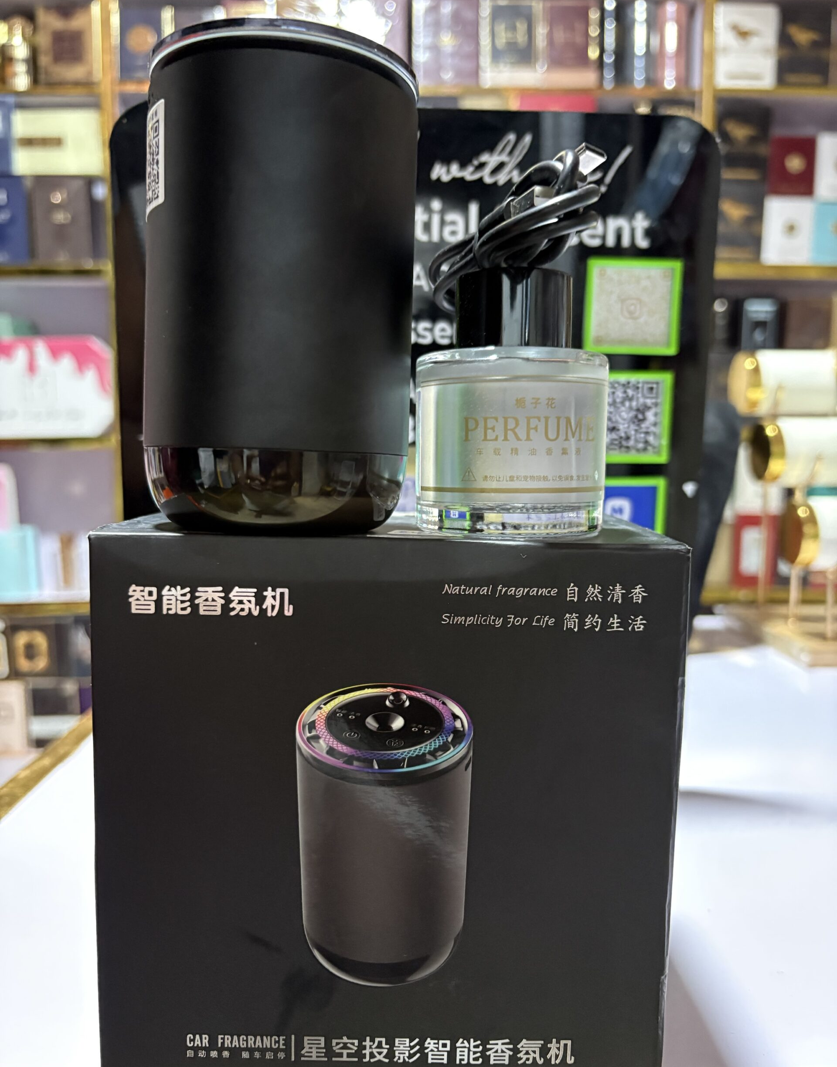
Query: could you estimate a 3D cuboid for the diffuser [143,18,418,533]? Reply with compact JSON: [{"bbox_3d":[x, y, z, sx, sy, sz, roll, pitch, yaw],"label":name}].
[{"bbox_3d":[-0.033,-0.054,0.202,0.063,0.104,0.063,1,7,-1],"label":"diffuser"}]

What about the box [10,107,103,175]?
[{"bbox_3d":[-0.547,-0.594,1.296,0.136,0.097,0.060,0,4,-1],"label":"box"}]

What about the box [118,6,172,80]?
[{"bbox_3d":[-0.440,-0.786,1.365,0.085,0.118,0.050,0,6,-1],"label":"box"}]

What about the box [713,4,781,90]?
[{"bbox_3d":[0.501,-0.747,1.305,0.097,0.125,0.050,0,4,-1],"label":"box"}]

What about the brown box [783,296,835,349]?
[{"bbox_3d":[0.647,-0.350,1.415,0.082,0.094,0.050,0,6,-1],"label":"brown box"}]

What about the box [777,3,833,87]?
[{"bbox_3d":[0.591,-0.750,1.307,0.081,0.122,0.050,0,4,-1],"label":"box"}]

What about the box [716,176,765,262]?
[{"bbox_3d":[0.500,-0.491,1.325,0.076,0.124,0.050,0,4,-1],"label":"box"}]

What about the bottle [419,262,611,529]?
[{"bbox_3d":[0.023,-0.031,0.207,0.046,0.061,0.046,0,7,-9],"label":"bottle"}]

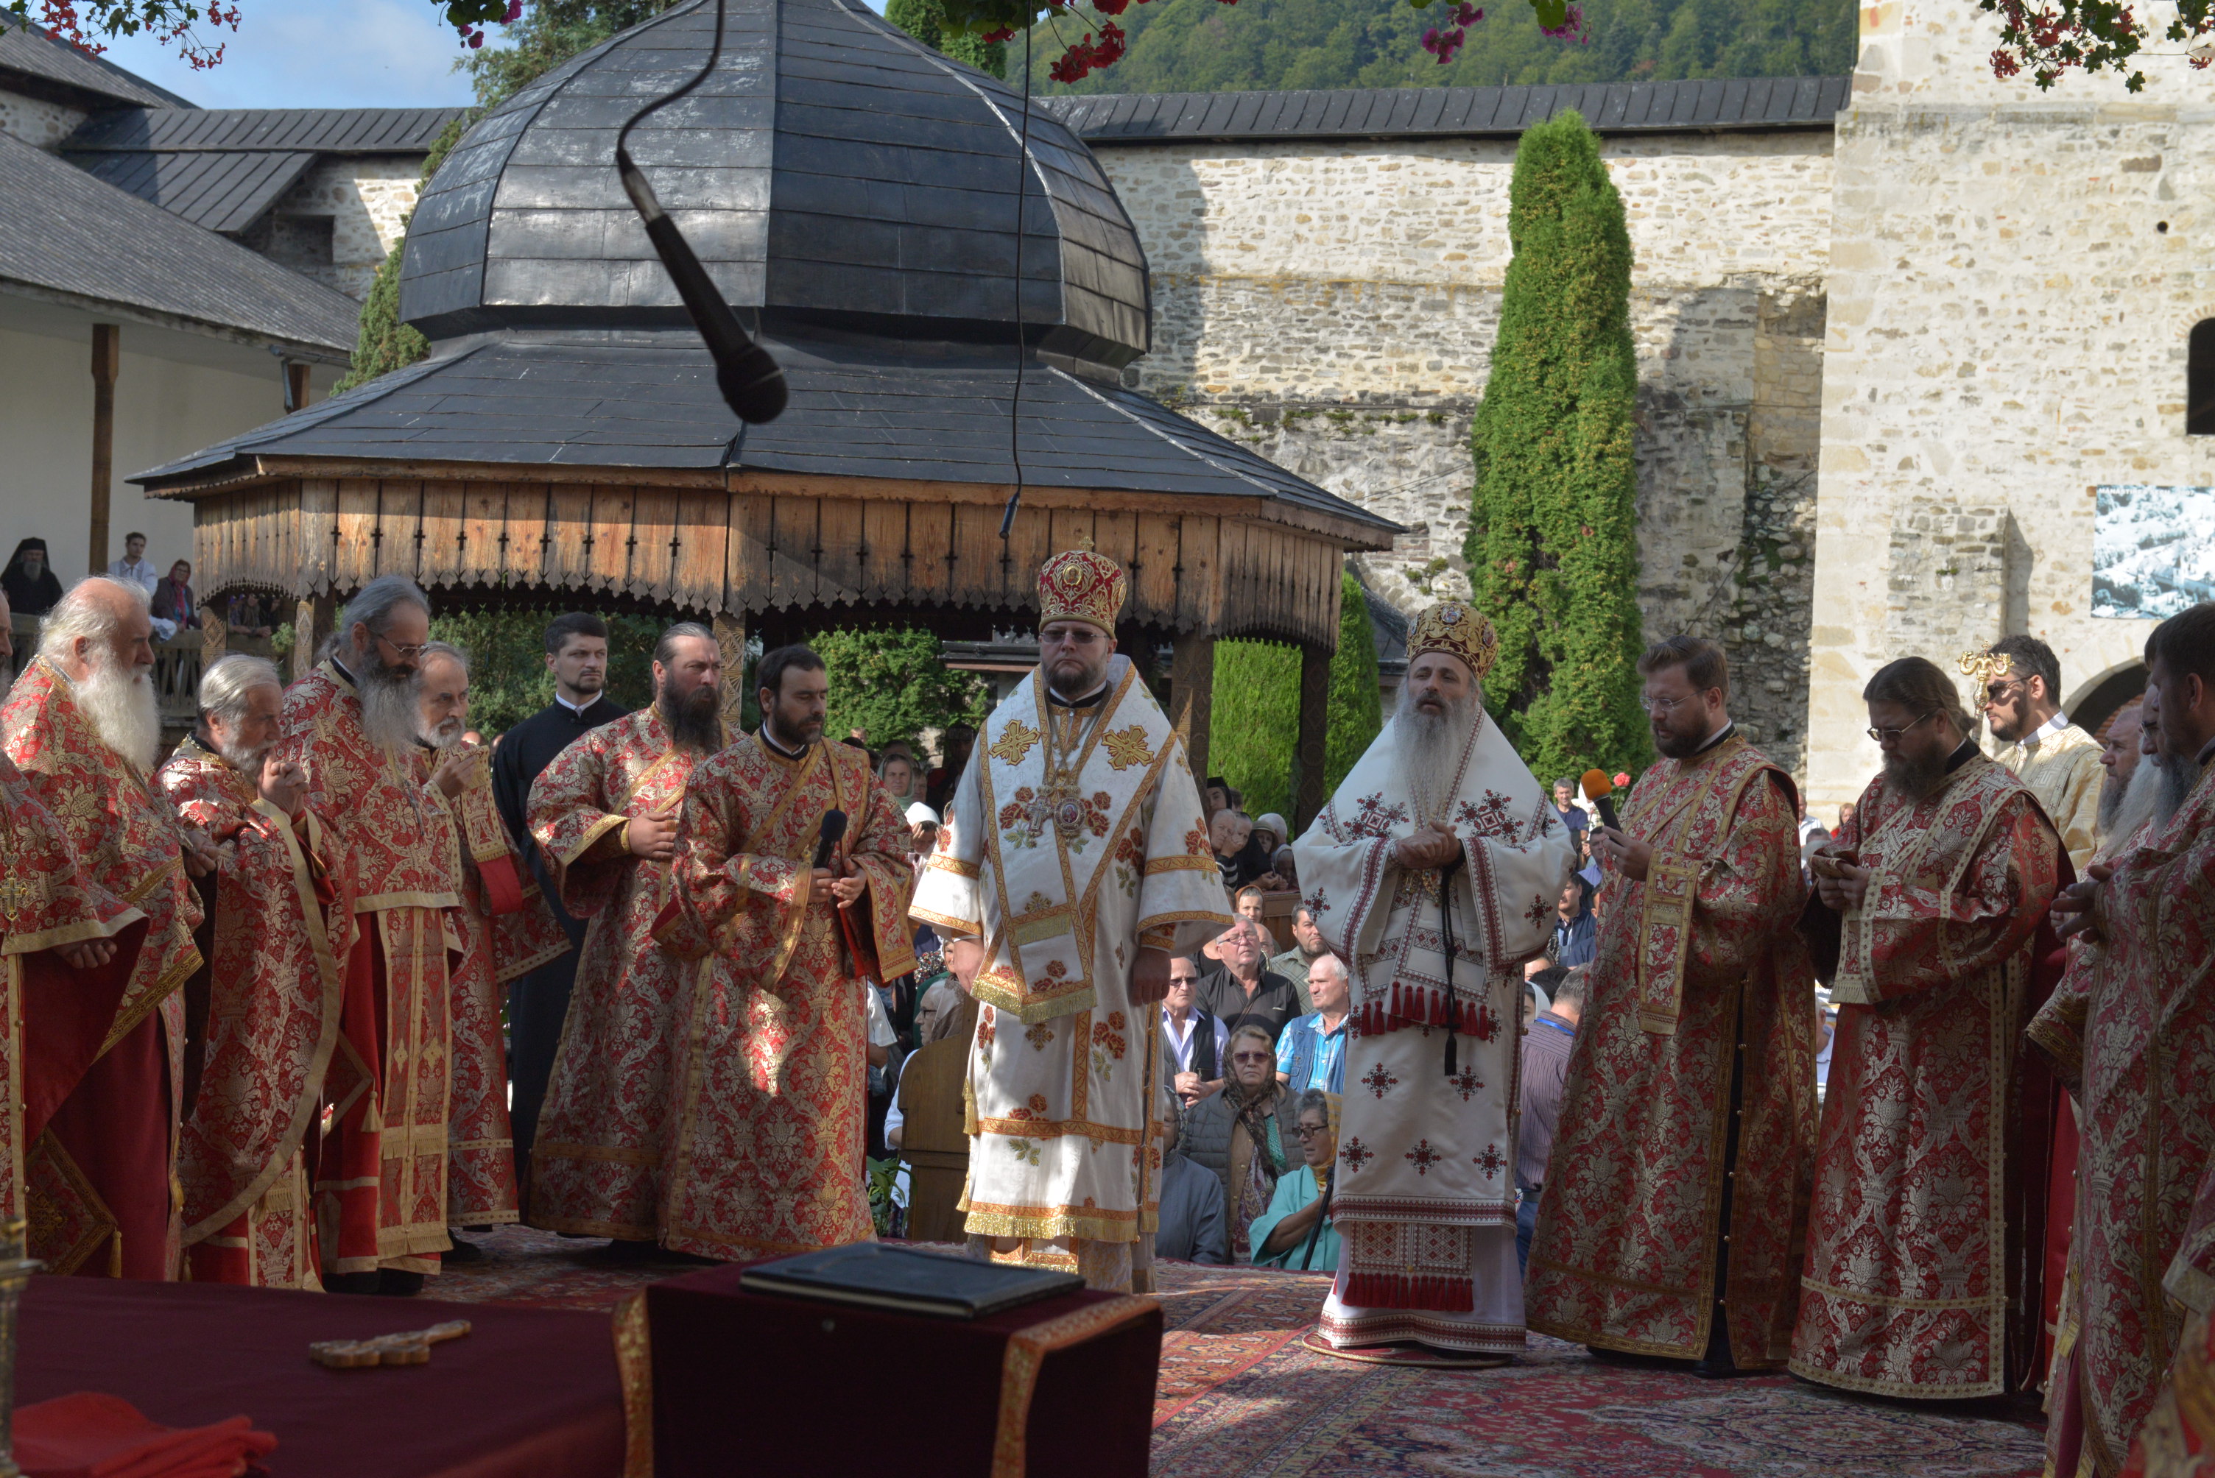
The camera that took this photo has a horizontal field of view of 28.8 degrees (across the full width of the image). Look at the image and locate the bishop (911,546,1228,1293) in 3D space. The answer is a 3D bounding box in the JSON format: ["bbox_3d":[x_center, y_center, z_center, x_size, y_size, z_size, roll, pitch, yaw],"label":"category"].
[{"bbox_3d":[-0.108,0.476,11.450,0.820,1.968,0.500,2,0,14],"label":"bishop"}]

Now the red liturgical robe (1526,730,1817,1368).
[{"bbox_3d":[1.367,0.743,10.420,0.550,1.532,0.620,1,1,-33],"label":"red liturgical robe"}]

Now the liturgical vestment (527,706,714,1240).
[{"bbox_3d":[-1.315,0.647,12.100,0.700,1.480,0.520,3,-2,-41],"label":"liturgical vestment"}]

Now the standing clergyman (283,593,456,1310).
[{"bbox_3d":[-1.851,0.484,10.800,0.460,1.800,0.570,1,-2,37],"label":"standing clergyman"}]

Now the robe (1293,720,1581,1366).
[{"bbox_3d":[0.810,0.560,10.750,0.700,1.860,0.500,2,-1,13],"label":"robe"}]

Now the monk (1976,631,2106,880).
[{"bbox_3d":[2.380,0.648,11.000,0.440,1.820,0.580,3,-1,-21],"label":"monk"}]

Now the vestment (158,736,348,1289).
[{"bbox_3d":[-2.091,0.672,10.550,0.460,1.364,0.530,2,0,30],"label":"vestment"}]

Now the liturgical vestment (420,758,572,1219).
[{"bbox_3d":[-1.803,0.696,11.950,0.480,1.329,0.580,2,1,38],"label":"liturgical vestment"}]

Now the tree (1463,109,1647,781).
[{"bbox_3d":[3.834,-1.552,36.500,1.500,7.550,1.500,2,-1,0],"label":"tree"}]

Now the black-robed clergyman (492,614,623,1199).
[{"bbox_3d":[-1.604,0.505,12.900,0.560,1.761,0.360,2,0,-22],"label":"black-robed clergyman"}]

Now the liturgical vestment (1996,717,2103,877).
[{"bbox_3d":[2.605,0.665,12.000,0.420,1.460,0.560,1,0,-30],"label":"liturgical vestment"}]

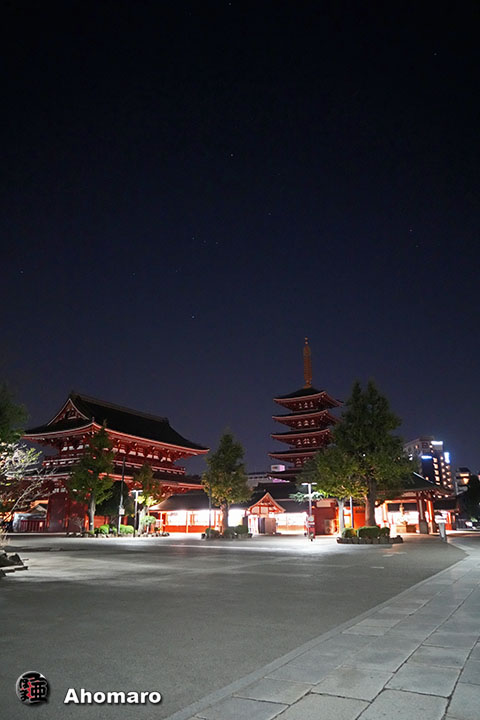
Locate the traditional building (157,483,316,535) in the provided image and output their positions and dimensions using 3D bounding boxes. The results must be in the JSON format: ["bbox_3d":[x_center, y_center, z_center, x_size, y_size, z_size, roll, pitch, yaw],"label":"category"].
[{"bbox_3d":[-0.404,21.503,69.462,25.500,7.000,8.000,-12,-22,31],"label":"traditional building"}]

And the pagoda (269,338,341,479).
[{"bbox_3d":[19.410,17.168,131.786,17.200,50.400,17.200,-12,-22,31],"label":"pagoda"}]

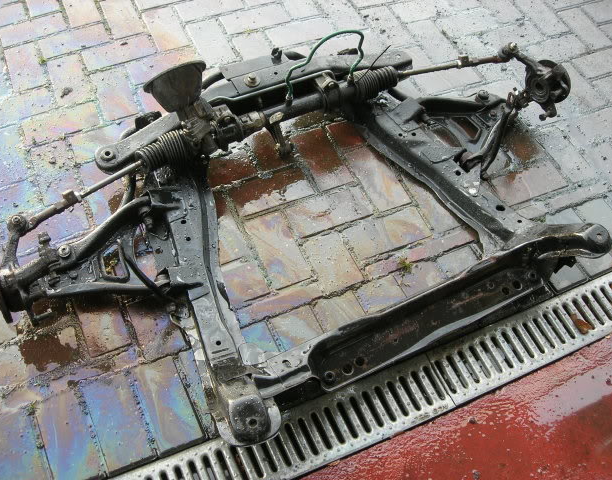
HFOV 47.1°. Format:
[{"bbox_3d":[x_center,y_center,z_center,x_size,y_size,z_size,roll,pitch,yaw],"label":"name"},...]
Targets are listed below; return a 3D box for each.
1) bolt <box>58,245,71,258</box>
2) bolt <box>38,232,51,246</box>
[{"bbox_3d":[-0.493,0.024,1.434,0.025,0.014,0.025,1,55,-2],"label":"bolt"},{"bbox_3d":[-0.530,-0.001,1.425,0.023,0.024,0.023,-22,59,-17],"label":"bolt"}]

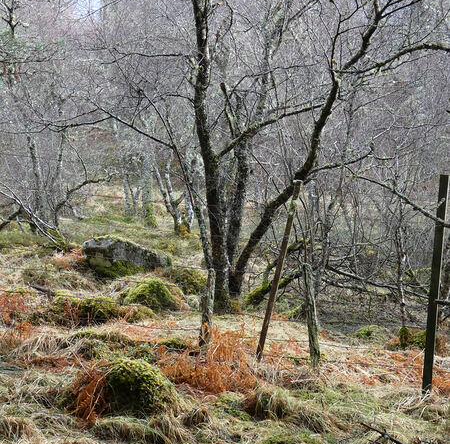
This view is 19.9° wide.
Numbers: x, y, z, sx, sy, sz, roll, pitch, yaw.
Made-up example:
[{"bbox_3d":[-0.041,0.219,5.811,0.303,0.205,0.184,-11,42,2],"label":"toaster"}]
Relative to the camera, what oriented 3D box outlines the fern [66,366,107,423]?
[{"bbox_3d":[-1.115,1.399,10.400,0.340,0.450,0.340,0,1,0],"label":"fern"}]

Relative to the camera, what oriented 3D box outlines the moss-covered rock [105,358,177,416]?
[{"bbox_3d":[-0.705,1.381,10.700,0.590,0.460,0.520,0,1,0],"label":"moss-covered rock"}]

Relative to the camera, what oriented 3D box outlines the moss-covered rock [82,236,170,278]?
[{"bbox_3d":[-1.843,0.655,24.000,1.600,0.780,1.050,0,2,11],"label":"moss-covered rock"}]

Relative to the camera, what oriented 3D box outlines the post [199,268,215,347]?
[{"bbox_3d":[-0.224,1.057,15.500,0.120,1.000,0.120,6,1,0],"label":"post"}]

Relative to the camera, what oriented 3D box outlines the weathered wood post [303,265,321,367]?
[{"bbox_3d":[0.882,0.938,13.000,0.105,1.050,0.105,-5,1,0],"label":"weathered wood post"}]

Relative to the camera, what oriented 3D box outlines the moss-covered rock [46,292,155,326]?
[{"bbox_3d":[-1.791,1.248,18.300,1.480,0.440,0.800,0,1,0],"label":"moss-covered rock"}]

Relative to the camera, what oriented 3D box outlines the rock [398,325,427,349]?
[{"bbox_3d":[2.322,1.423,15.800,0.370,0.270,0.320,0,1,0],"label":"rock"}]

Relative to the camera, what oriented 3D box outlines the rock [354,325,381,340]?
[{"bbox_3d":[1.844,1.430,16.600,0.340,0.200,0.290,0,1,0],"label":"rock"}]

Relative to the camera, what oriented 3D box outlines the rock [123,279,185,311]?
[{"bbox_3d":[-1.104,1.119,19.800,0.950,0.480,0.750,0,1,0],"label":"rock"}]

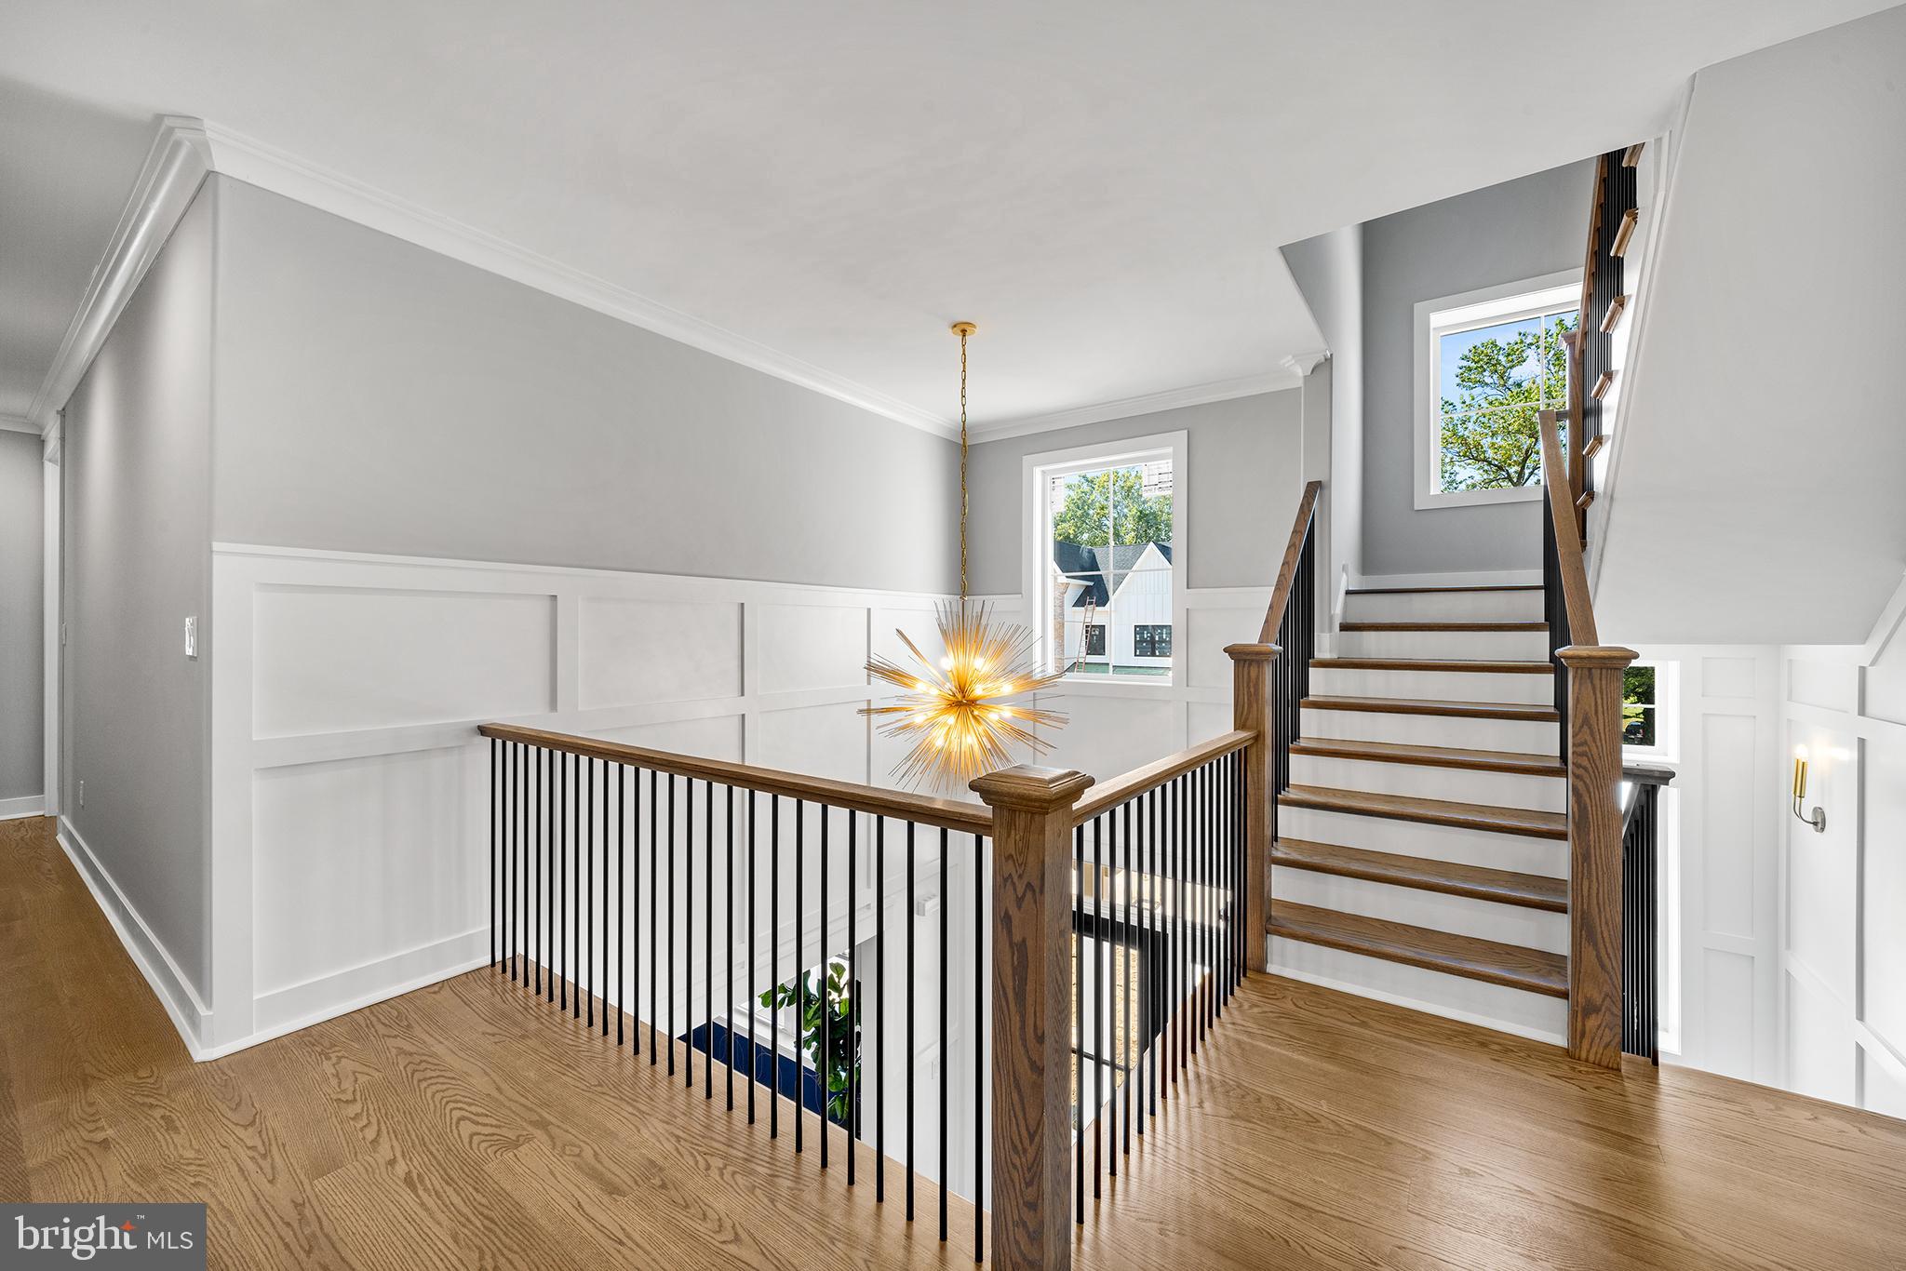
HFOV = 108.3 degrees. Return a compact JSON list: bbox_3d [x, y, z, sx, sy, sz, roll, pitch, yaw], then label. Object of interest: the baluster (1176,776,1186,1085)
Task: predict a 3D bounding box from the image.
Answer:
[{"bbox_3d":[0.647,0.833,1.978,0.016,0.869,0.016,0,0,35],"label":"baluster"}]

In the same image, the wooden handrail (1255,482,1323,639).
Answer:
[{"bbox_3d":[1.579,-0.315,3.199,0.066,0.061,1.549,0,39,36],"label":"wooden handrail"}]

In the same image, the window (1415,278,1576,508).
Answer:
[{"bbox_3d":[3.546,-1.484,4.151,1.260,1.335,0.100,0,0,34],"label":"window"}]

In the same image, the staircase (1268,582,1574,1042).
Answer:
[{"bbox_3d":[2.039,0.510,3.011,0.996,1.519,1.714,0,0,33],"label":"staircase"}]

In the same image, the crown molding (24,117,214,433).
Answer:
[{"bbox_3d":[-4.258,-1.431,3.372,5.080,0.112,0.085,0,0,34],"label":"crown molding"}]

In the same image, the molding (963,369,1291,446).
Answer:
[{"bbox_3d":[1.004,-1.435,4.390,2.200,0.112,0.085,0,0,34],"label":"molding"}]

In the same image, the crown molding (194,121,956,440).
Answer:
[{"bbox_3d":[-1.105,-1.488,3.637,0.091,0.107,3.871,0,0,36],"label":"crown molding"}]

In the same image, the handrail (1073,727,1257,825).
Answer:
[{"bbox_3d":[0.645,0.369,1.989,0.066,0.063,1.540,0,0,37],"label":"handrail"}]

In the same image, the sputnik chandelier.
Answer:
[{"bbox_3d":[0.056,-0.398,3.424,1.006,2.313,1.006,0,0,0],"label":"sputnik chandelier"}]

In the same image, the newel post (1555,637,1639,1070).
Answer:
[{"bbox_3d":[1.917,0.646,2.063,0.172,1.230,0.172,0,0,34],"label":"newel post"}]

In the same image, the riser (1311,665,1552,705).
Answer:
[{"bbox_3d":[2.302,0.236,3.374,0.974,0.165,0.022,0,0,34],"label":"riser"}]

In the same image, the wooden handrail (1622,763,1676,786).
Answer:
[{"bbox_3d":[2.023,0.408,2.014,0.125,0.055,0.068,0,0,34],"label":"wooden handrail"}]

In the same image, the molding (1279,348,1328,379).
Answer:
[{"bbox_3d":[1.879,-1.458,3.695,0.224,0.097,0.091,0,0,35],"label":"molding"}]

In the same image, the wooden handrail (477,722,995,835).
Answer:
[{"bbox_3d":[-0.849,0.371,1.997,2.240,0.056,0.067,0,0,34],"label":"wooden handrail"}]

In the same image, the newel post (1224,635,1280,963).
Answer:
[{"bbox_3d":[1.136,0.643,2.603,0.172,1.230,0.172,0,0,34],"label":"newel post"}]

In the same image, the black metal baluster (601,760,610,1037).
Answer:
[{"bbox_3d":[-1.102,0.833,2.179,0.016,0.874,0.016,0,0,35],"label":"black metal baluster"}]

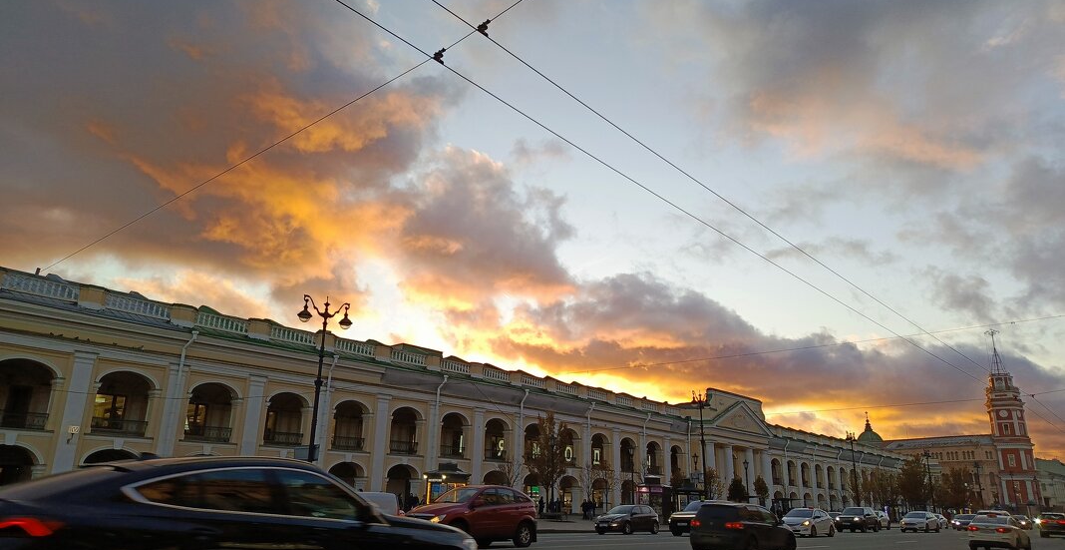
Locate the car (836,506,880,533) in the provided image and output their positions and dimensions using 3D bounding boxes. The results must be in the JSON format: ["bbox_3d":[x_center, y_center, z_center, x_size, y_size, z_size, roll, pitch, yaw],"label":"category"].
[{"bbox_3d":[23.974,18.044,52.213,1.888,1.702,4.623,-15,-24,40],"label":"car"}]

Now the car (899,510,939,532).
[{"bbox_3d":[29.515,18.812,53.901,1.808,1.483,4.503,-15,-24,41],"label":"car"}]

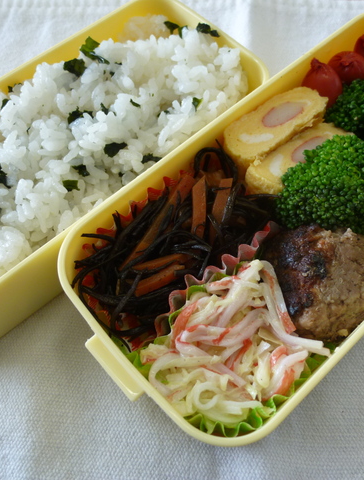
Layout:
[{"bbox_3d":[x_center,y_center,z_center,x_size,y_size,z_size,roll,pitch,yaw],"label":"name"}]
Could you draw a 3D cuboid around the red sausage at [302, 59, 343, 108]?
[{"bbox_3d":[0.067,-0.071,0.208,0.017,0.031,0.017,35,84,41],"label":"red sausage"}]

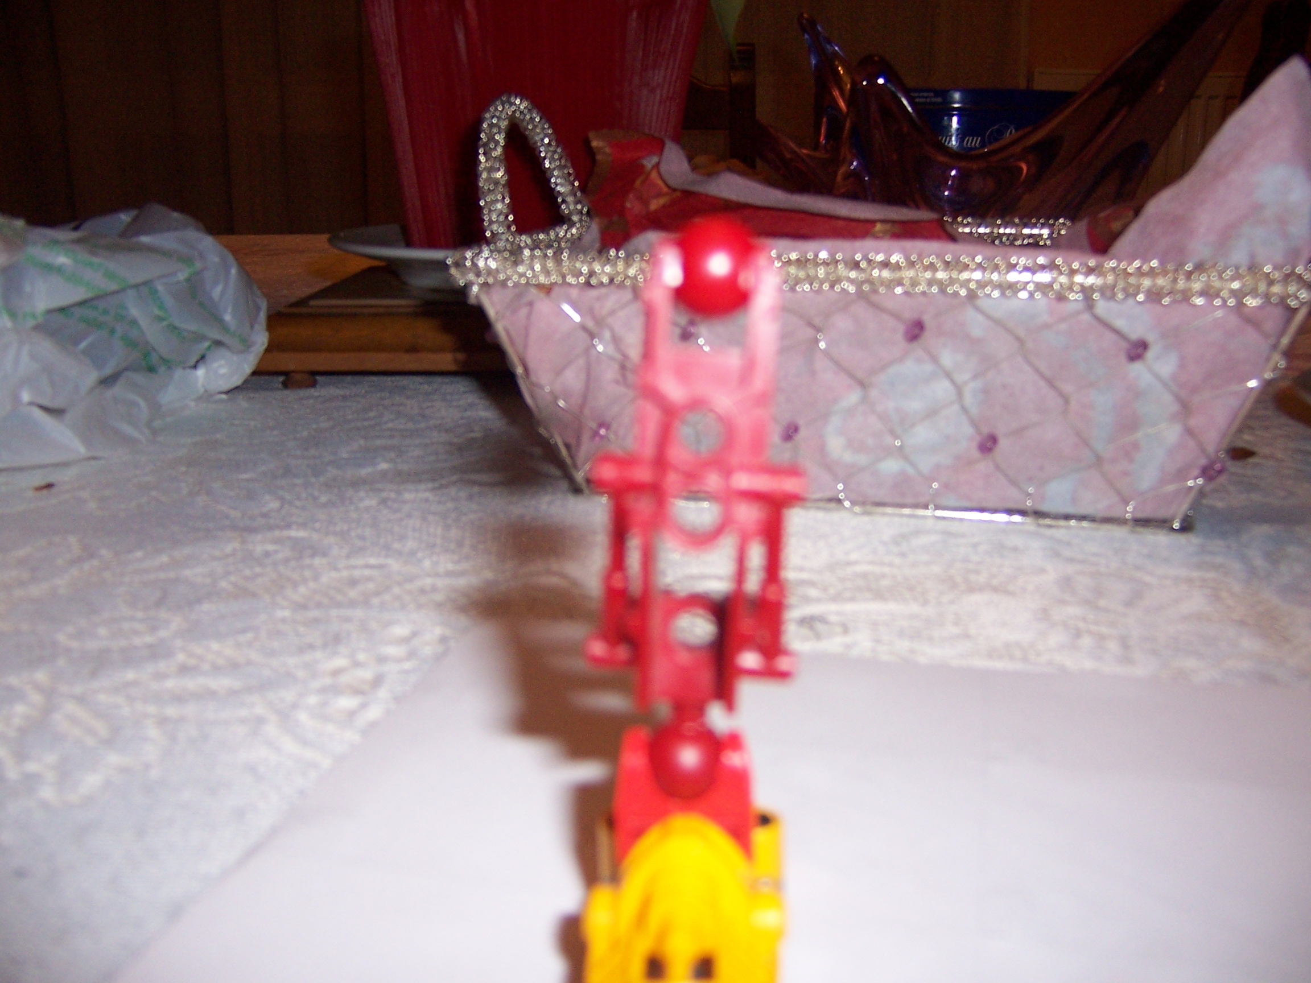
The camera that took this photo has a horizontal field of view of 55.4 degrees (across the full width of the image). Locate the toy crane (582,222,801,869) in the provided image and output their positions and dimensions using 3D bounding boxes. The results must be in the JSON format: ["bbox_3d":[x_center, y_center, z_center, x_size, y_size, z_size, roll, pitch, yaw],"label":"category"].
[{"bbox_3d":[0.005,0.007,0.157,0.027,0.081,0.026,3,11,0],"label":"toy crane"}]

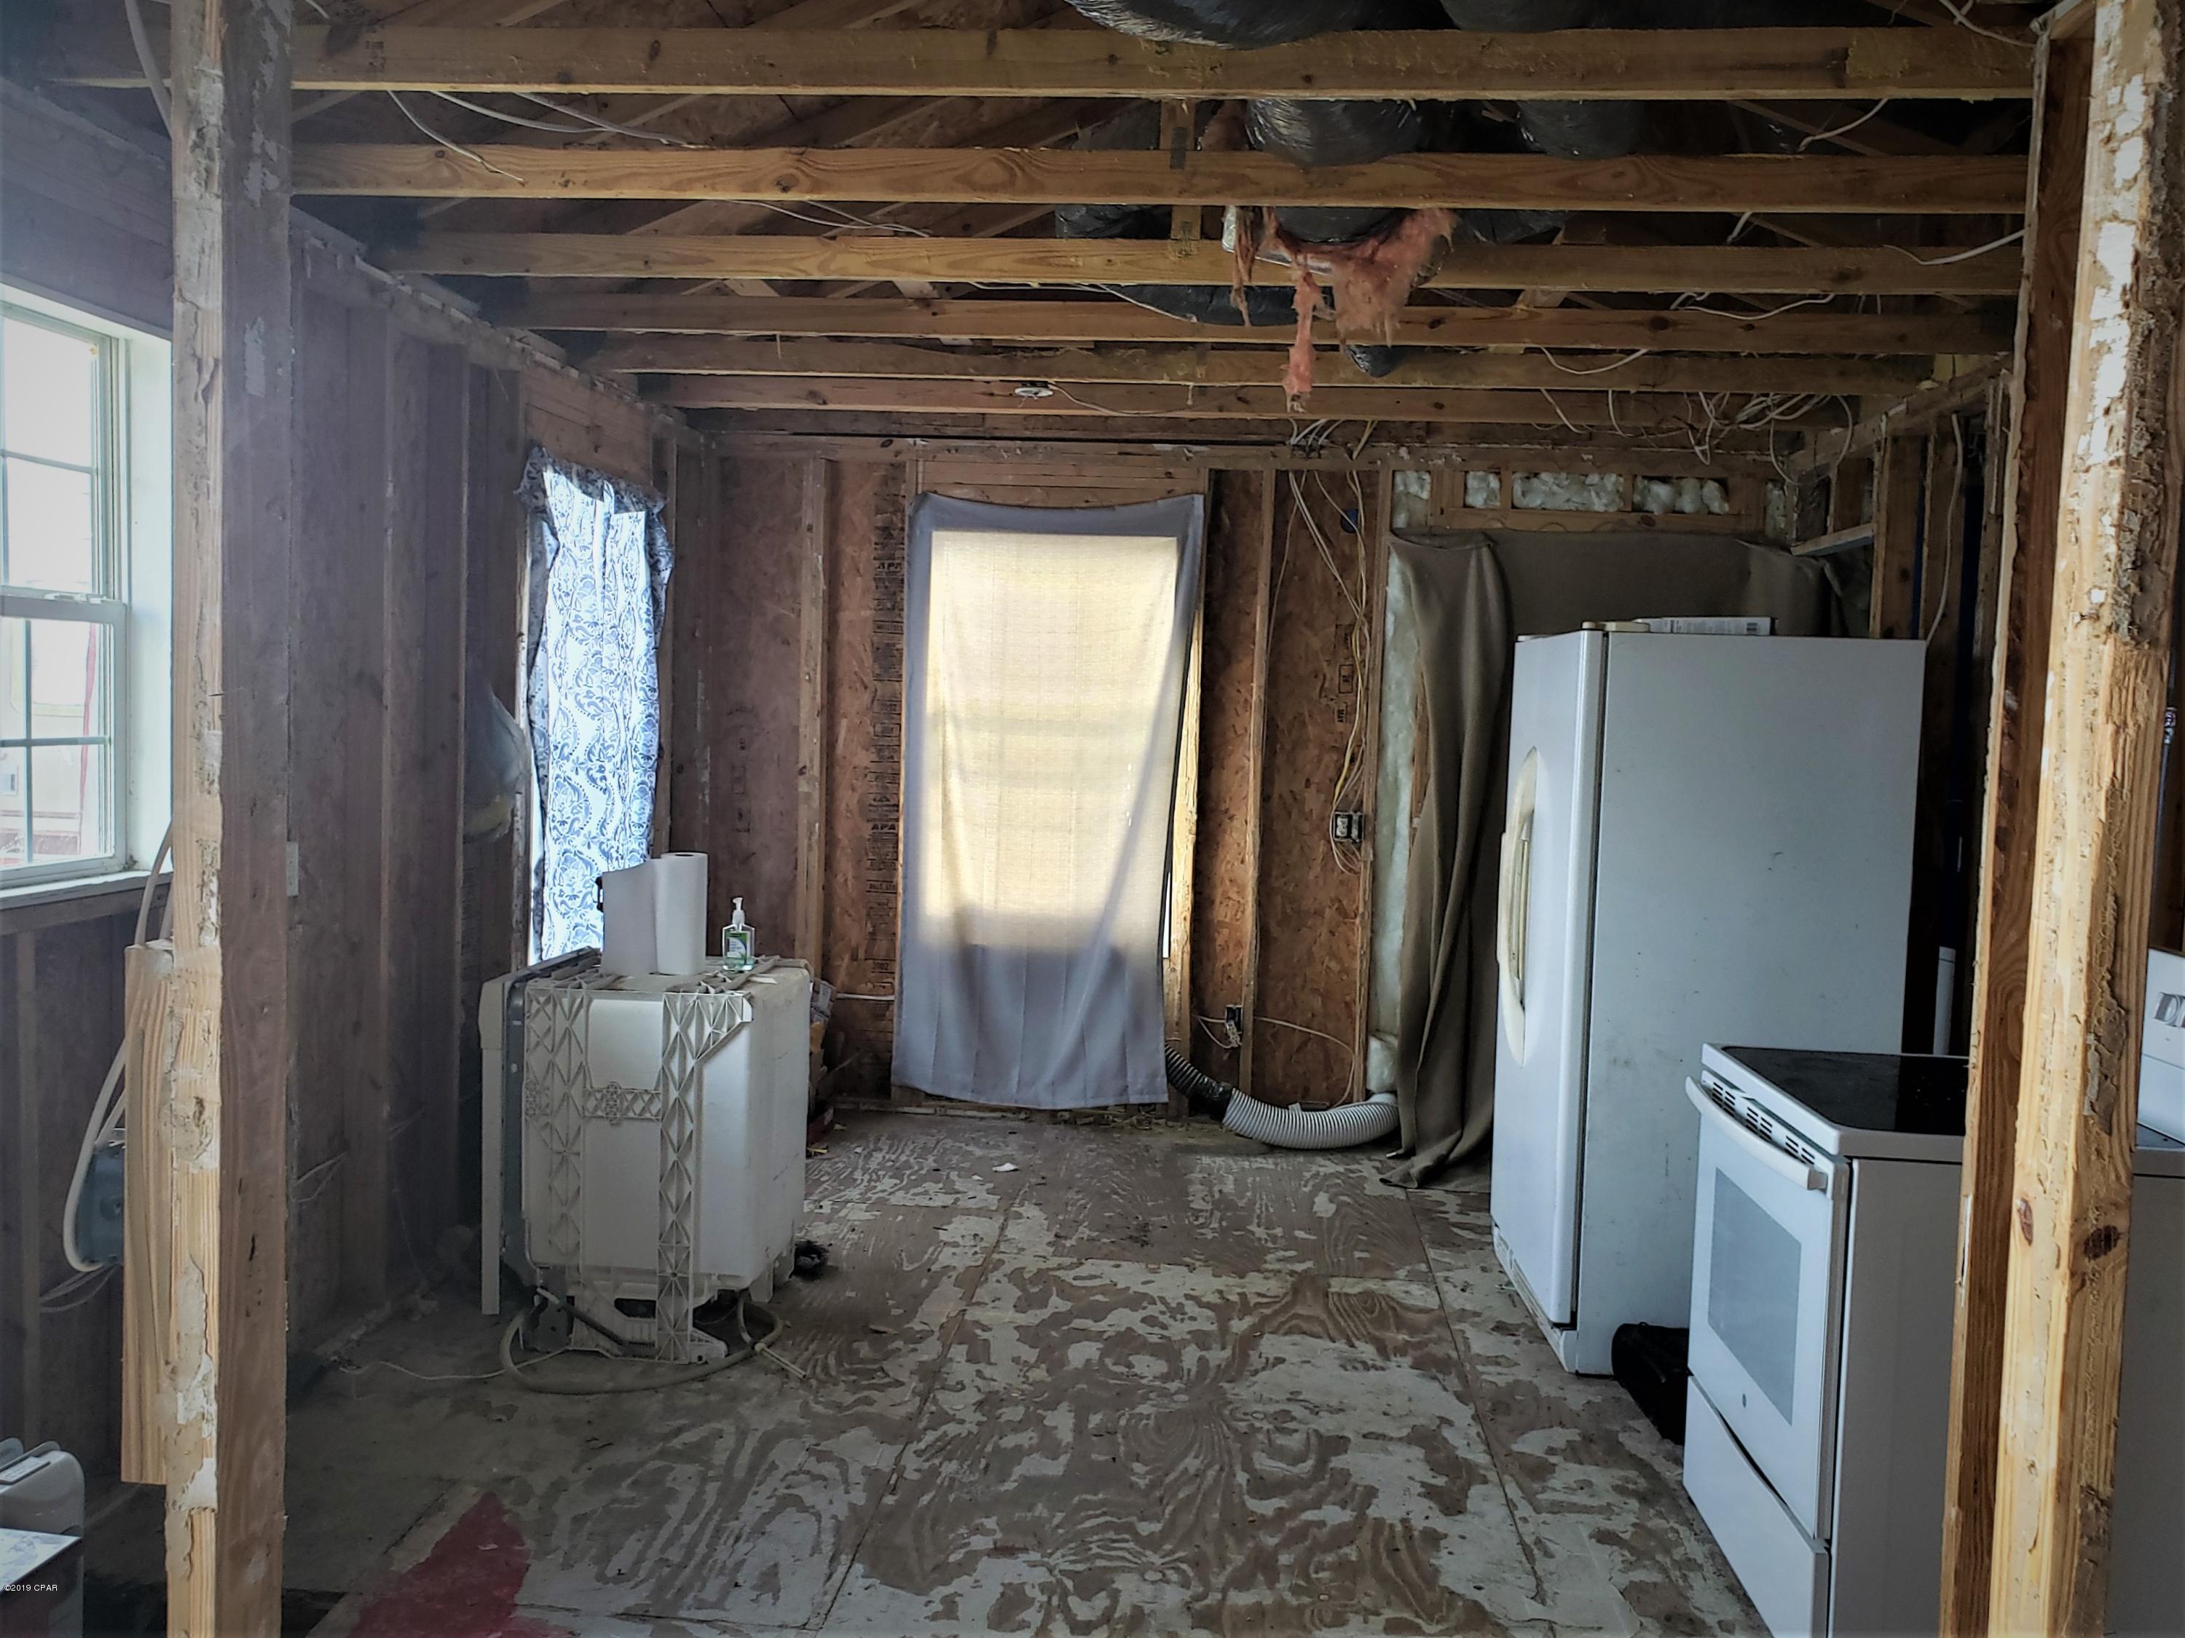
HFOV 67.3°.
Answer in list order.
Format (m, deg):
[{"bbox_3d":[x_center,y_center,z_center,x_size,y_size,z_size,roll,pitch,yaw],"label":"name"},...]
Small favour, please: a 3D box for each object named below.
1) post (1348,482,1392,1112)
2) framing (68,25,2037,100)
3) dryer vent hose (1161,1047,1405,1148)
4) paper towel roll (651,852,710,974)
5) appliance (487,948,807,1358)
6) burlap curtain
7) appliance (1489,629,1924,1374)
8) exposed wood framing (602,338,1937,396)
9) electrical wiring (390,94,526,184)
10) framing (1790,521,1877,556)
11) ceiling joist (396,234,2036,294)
[{"bbox_3d":[1.026,-0.097,6.103,0.042,2.380,0.090,2,3,5],"label":"post"},{"bbox_3d":[0.242,-1.253,2.723,4.130,0.093,0.040,2,3,5],"label":"framing"},{"bbox_3d":[0.692,1.030,5.980,0.920,0.270,0.300,2,3,5],"label":"dryer vent hose"},{"bbox_3d":[-0.990,0.227,3.961,0.130,0.280,0.130,2,3,0],"label":"paper towel roll"},{"bbox_3d":[-1.067,0.790,4.042,0.615,0.844,0.600,2,4,5],"label":"appliance"},{"bbox_3d":[1.763,0.103,5.722,1.520,2.200,0.480,2,3,5],"label":"burlap curtain"},{"bbox_3d":[1.481,0.425,4.194,0.810,1.740,0.790,2,3,2],"label":"appliance"},{"bbox_3d":[0.467,-1.384,5.040,4.130,0.093,0.040,2,3,5],"label":"exposed wood framing"},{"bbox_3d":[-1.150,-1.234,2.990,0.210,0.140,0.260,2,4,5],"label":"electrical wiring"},{"bbox_3d":[2.439,-0.908,5.329,0.085,0.040,0.740,2,4,5],"label":"framing"},{"bbox_3d":[0.268,-1.248,3.683,3.880,0.089,0.038,2,4,5],"label":"ceiling joist"}]

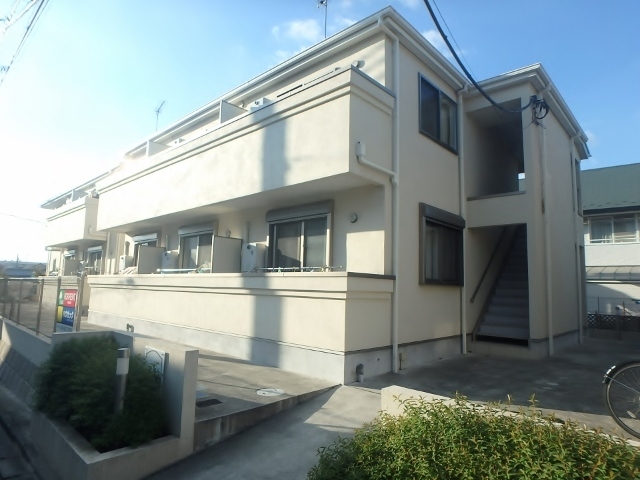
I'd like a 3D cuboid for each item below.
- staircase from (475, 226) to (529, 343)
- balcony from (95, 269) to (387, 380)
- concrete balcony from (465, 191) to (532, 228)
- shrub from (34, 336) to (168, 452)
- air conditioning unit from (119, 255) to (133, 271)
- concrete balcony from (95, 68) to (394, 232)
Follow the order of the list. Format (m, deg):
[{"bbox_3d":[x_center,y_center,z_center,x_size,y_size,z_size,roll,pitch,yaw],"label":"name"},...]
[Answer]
[{"bbox_3d":[4.941,0.836,9.415,1.071,2.999,3.621,-5,-10,42],"label":"staircase"},{"bbox_3d":[-2.972,1.566,8.987,10.047,1.469,1.173,-5,-10,42],"label":"balcony"},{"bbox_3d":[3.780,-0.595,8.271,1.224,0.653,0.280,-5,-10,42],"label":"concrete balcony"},{"bbox_3d":[-2.262,1.470,3.940,1.709,0.765,0.740,-5,-10,42],"label":"shrub"},{"bbox_3d":[-6.047,0.795,12.136,0.408,0.586,0.255,-5,-10,42],"label":"air conditioning unit"},{"bbox_3d":[-2.897,-1.345,9.347,10.047,1.596,1.173,-5,-10,42],"label":"concrete balcony"}]

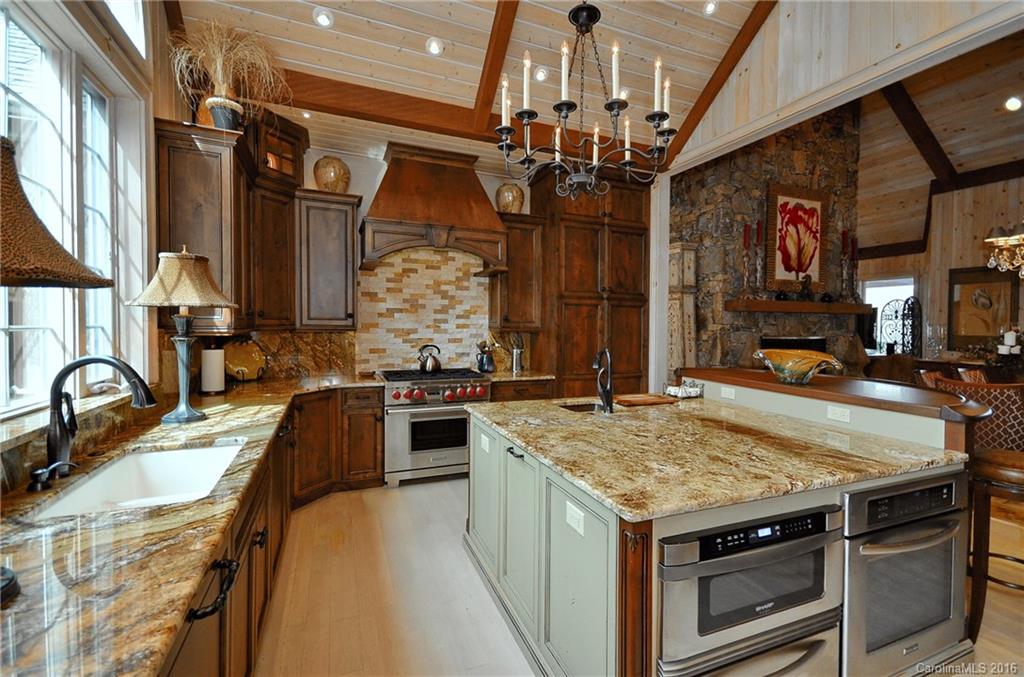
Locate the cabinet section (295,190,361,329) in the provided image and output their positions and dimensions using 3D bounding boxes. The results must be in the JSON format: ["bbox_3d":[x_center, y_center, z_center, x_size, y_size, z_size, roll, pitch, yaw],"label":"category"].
[{"bbox_3d":[-1.653,-0.675,3.876,0.530,1.190,0.370,0,2,-22],"label":"cabinet section"}]

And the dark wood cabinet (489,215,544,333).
[{"bbox_3d":[0.049,-0.690,4.518,0.485,1.185,0.380,0,2,-21],"label":"dark wood cabinet"}]

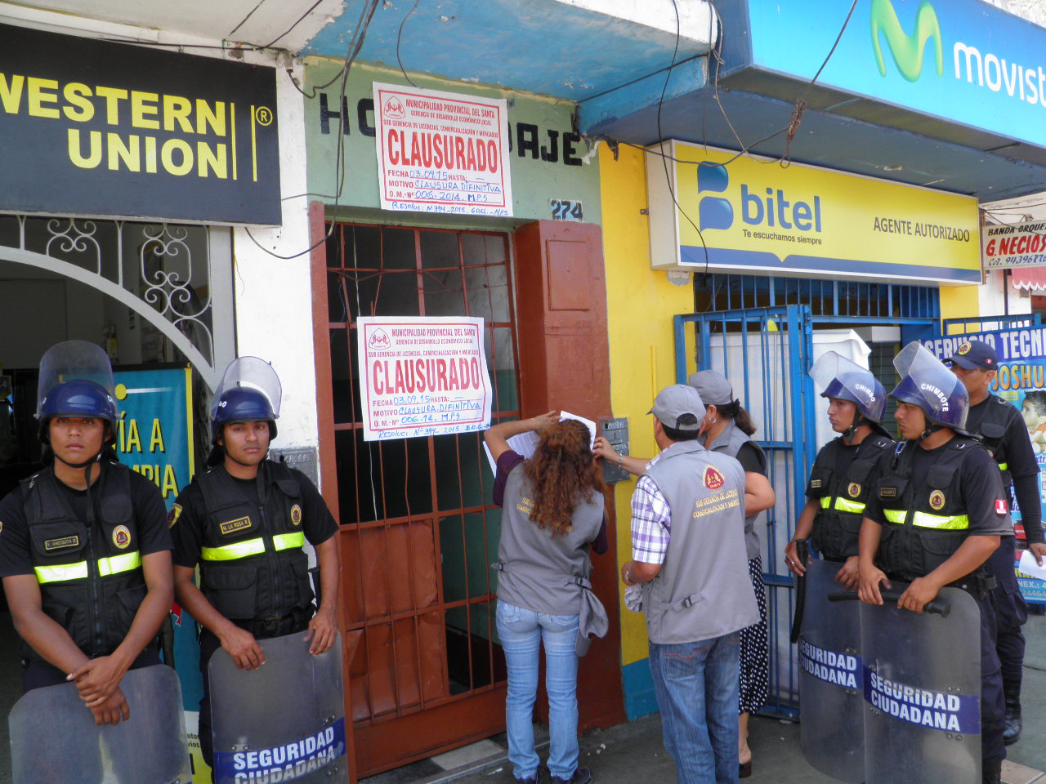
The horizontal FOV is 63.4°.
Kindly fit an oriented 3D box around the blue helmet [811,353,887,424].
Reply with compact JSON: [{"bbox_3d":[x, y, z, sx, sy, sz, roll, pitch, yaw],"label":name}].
[{"bbox_3d":[1.309,-0.015,3.400,0.290,0.280,0.230,-3,1,-9],"label":"blue helmet"}]

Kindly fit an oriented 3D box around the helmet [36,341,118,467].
[{"bbox_3d":[-1.296,0.035,2.460,0.240,0.360,0.290,-3,1,-22],"label":"helmet"}]

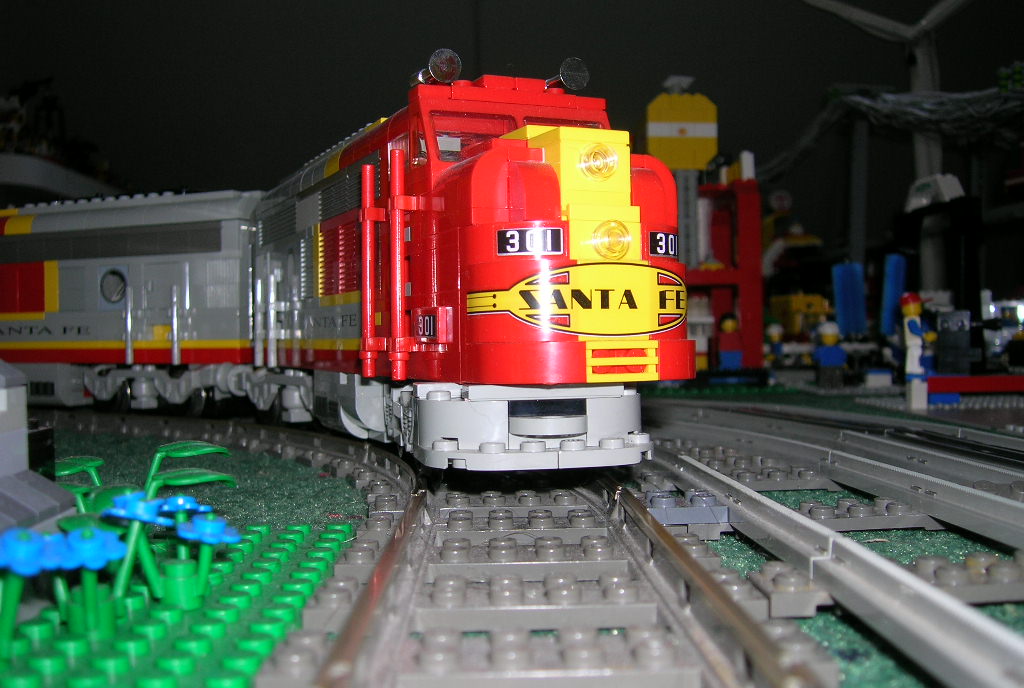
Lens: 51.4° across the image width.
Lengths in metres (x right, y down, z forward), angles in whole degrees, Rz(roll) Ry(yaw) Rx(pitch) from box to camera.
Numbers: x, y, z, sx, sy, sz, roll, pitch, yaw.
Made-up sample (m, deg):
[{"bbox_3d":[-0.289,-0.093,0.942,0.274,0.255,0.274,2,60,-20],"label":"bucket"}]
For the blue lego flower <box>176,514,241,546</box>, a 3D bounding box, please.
[{"bbox_3d":[-0.045,0.028,0.157,0.010,0.003,0.010,2,6,0],"label":"blue lego flower"}]

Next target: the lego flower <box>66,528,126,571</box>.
[{"bbox_3d":[-0.056,0.027,0.141,0.010,0.003,0.010,-1,6,0],"label":"lego flower"}]

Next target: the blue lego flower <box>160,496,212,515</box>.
[{"bbox_3d":[-0.052,0.025,0.167,0.010,0.003,0.010,-1,-7,0],"label":"blue lego flower"}]

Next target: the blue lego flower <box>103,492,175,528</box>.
[{"bbox_3d":[-0.054,0.024,0.154,0.010,0.004,0.010,-1,0,0],"label":"blue lego flower"}]

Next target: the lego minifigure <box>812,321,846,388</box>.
[{"bbox_3d":[0.206,0.007,0.690,0.023,0.043,0.013,-1,0,12],"label":"lego minifigure"}]

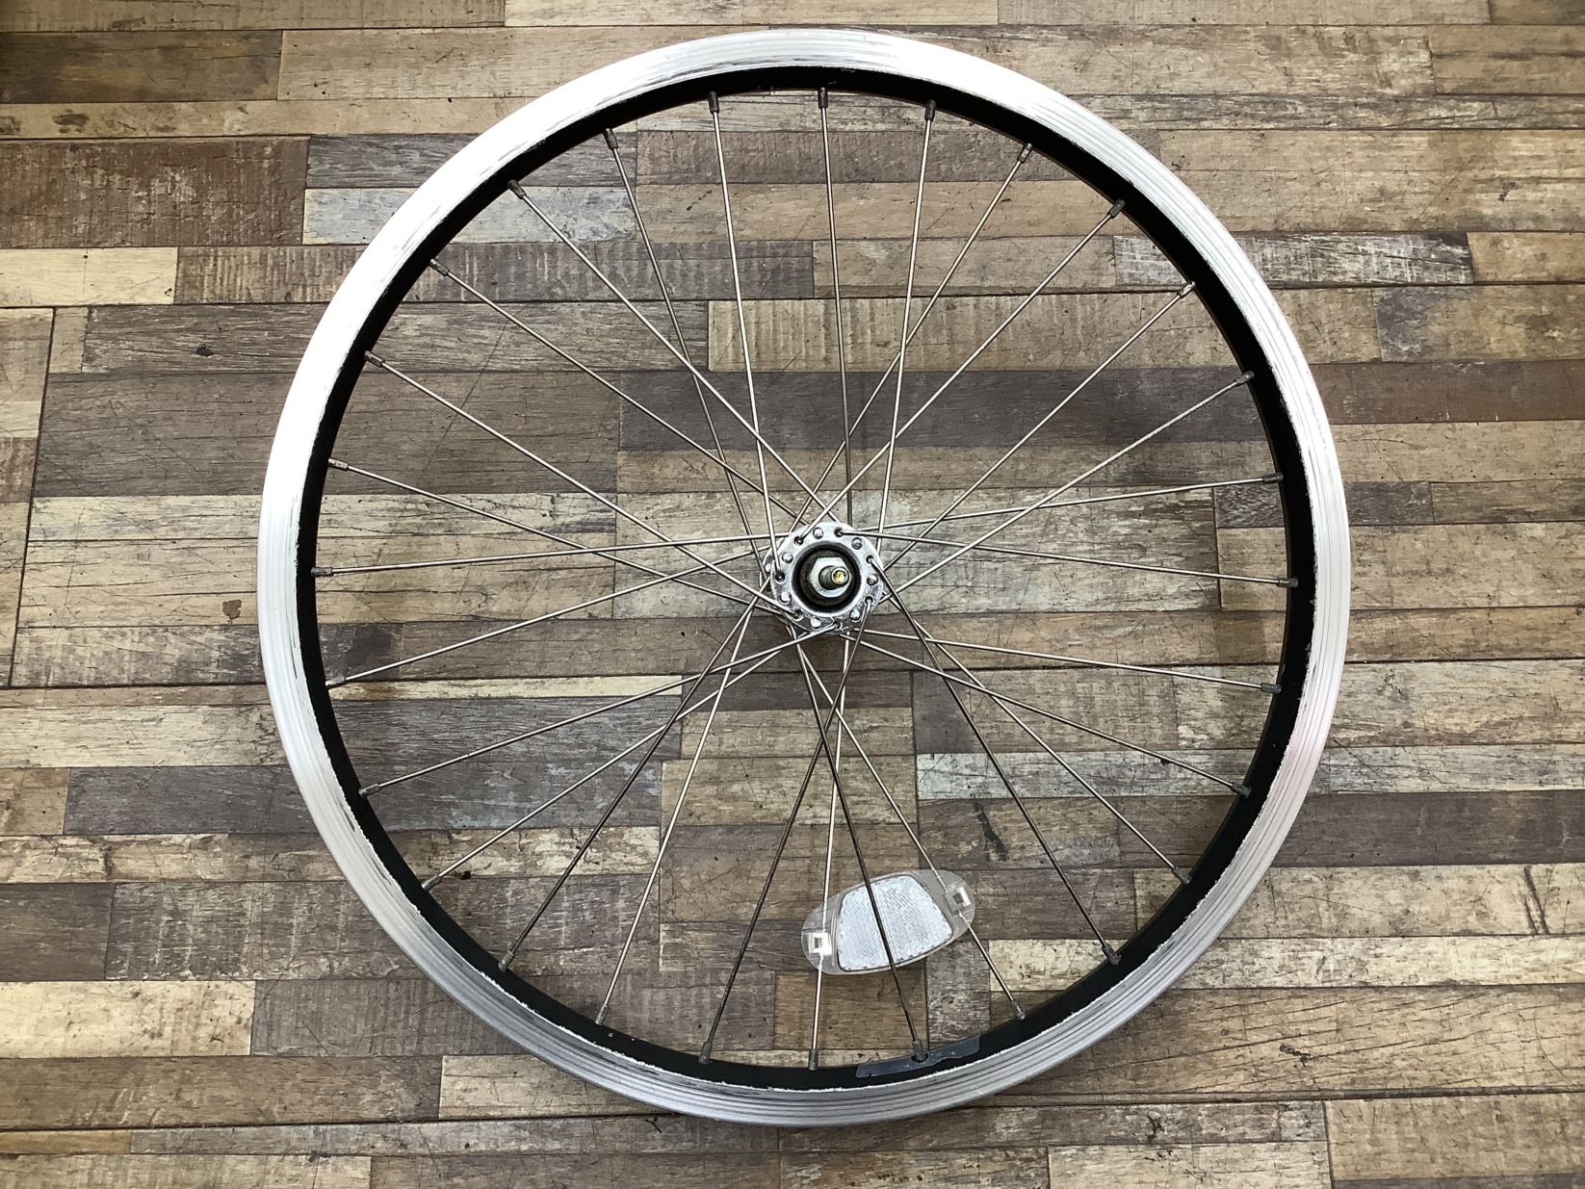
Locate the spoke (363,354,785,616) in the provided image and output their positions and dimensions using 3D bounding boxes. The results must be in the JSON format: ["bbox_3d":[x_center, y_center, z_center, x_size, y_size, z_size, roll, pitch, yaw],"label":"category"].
[{"bbox_3d":[-0.083,-0.043,0.548,0.201,0.005,0.004,31,88,6],"label":"spoke"}]

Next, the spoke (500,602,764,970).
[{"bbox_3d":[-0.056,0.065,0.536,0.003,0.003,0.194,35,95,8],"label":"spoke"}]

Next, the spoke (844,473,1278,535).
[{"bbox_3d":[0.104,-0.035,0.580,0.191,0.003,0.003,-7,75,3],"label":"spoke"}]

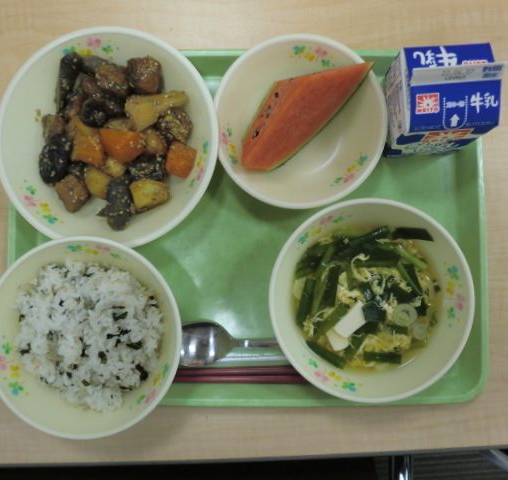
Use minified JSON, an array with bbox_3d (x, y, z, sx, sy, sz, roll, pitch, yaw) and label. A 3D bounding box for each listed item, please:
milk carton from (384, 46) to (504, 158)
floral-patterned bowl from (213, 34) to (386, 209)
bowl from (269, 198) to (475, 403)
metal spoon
[{"bbox_3d":[0.130,-0.099,0.340,0.058,0.082,0.058,-4,87,0],"label":"milk carton"},{"bbox_3d":[0.033,-0.083,0.359,0.123,0.043,0.123,0,87,1],"label":"floral-patterned bowl"},{"bbox_3d":[0.077,0.040,0.344,0.133,0.061,0.133,0,87,1],"label":"bowl"},{"bbox_3d":[0.019,0.079,0.363,0.165,0.020,0.033,0,87,1],"label":"metal spoon"}]

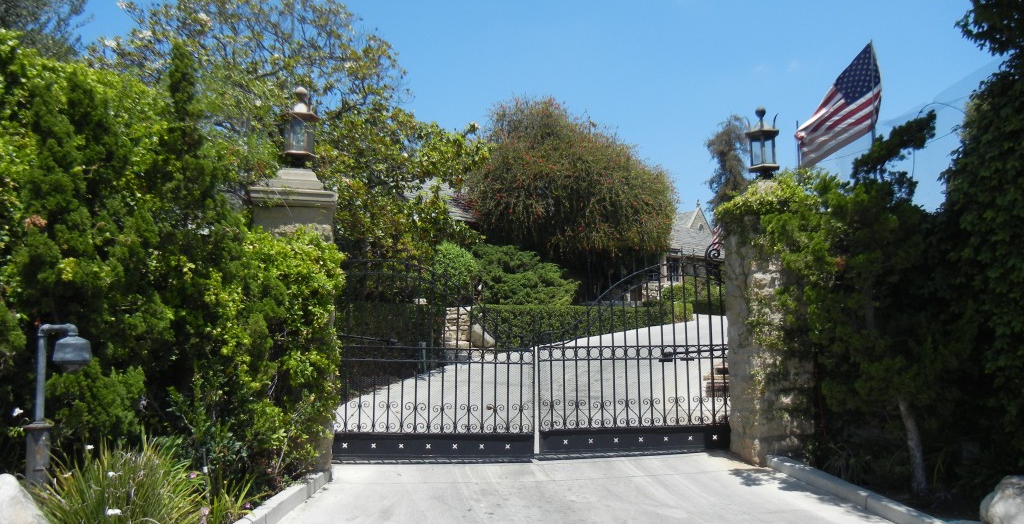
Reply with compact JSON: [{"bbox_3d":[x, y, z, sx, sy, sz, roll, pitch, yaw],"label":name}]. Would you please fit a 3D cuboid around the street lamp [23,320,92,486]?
[{"bbox_3d":[-3.475,1.122,6.800,0.460,1.300,0.280,-1,-5,14],"label":"street lamp"}]

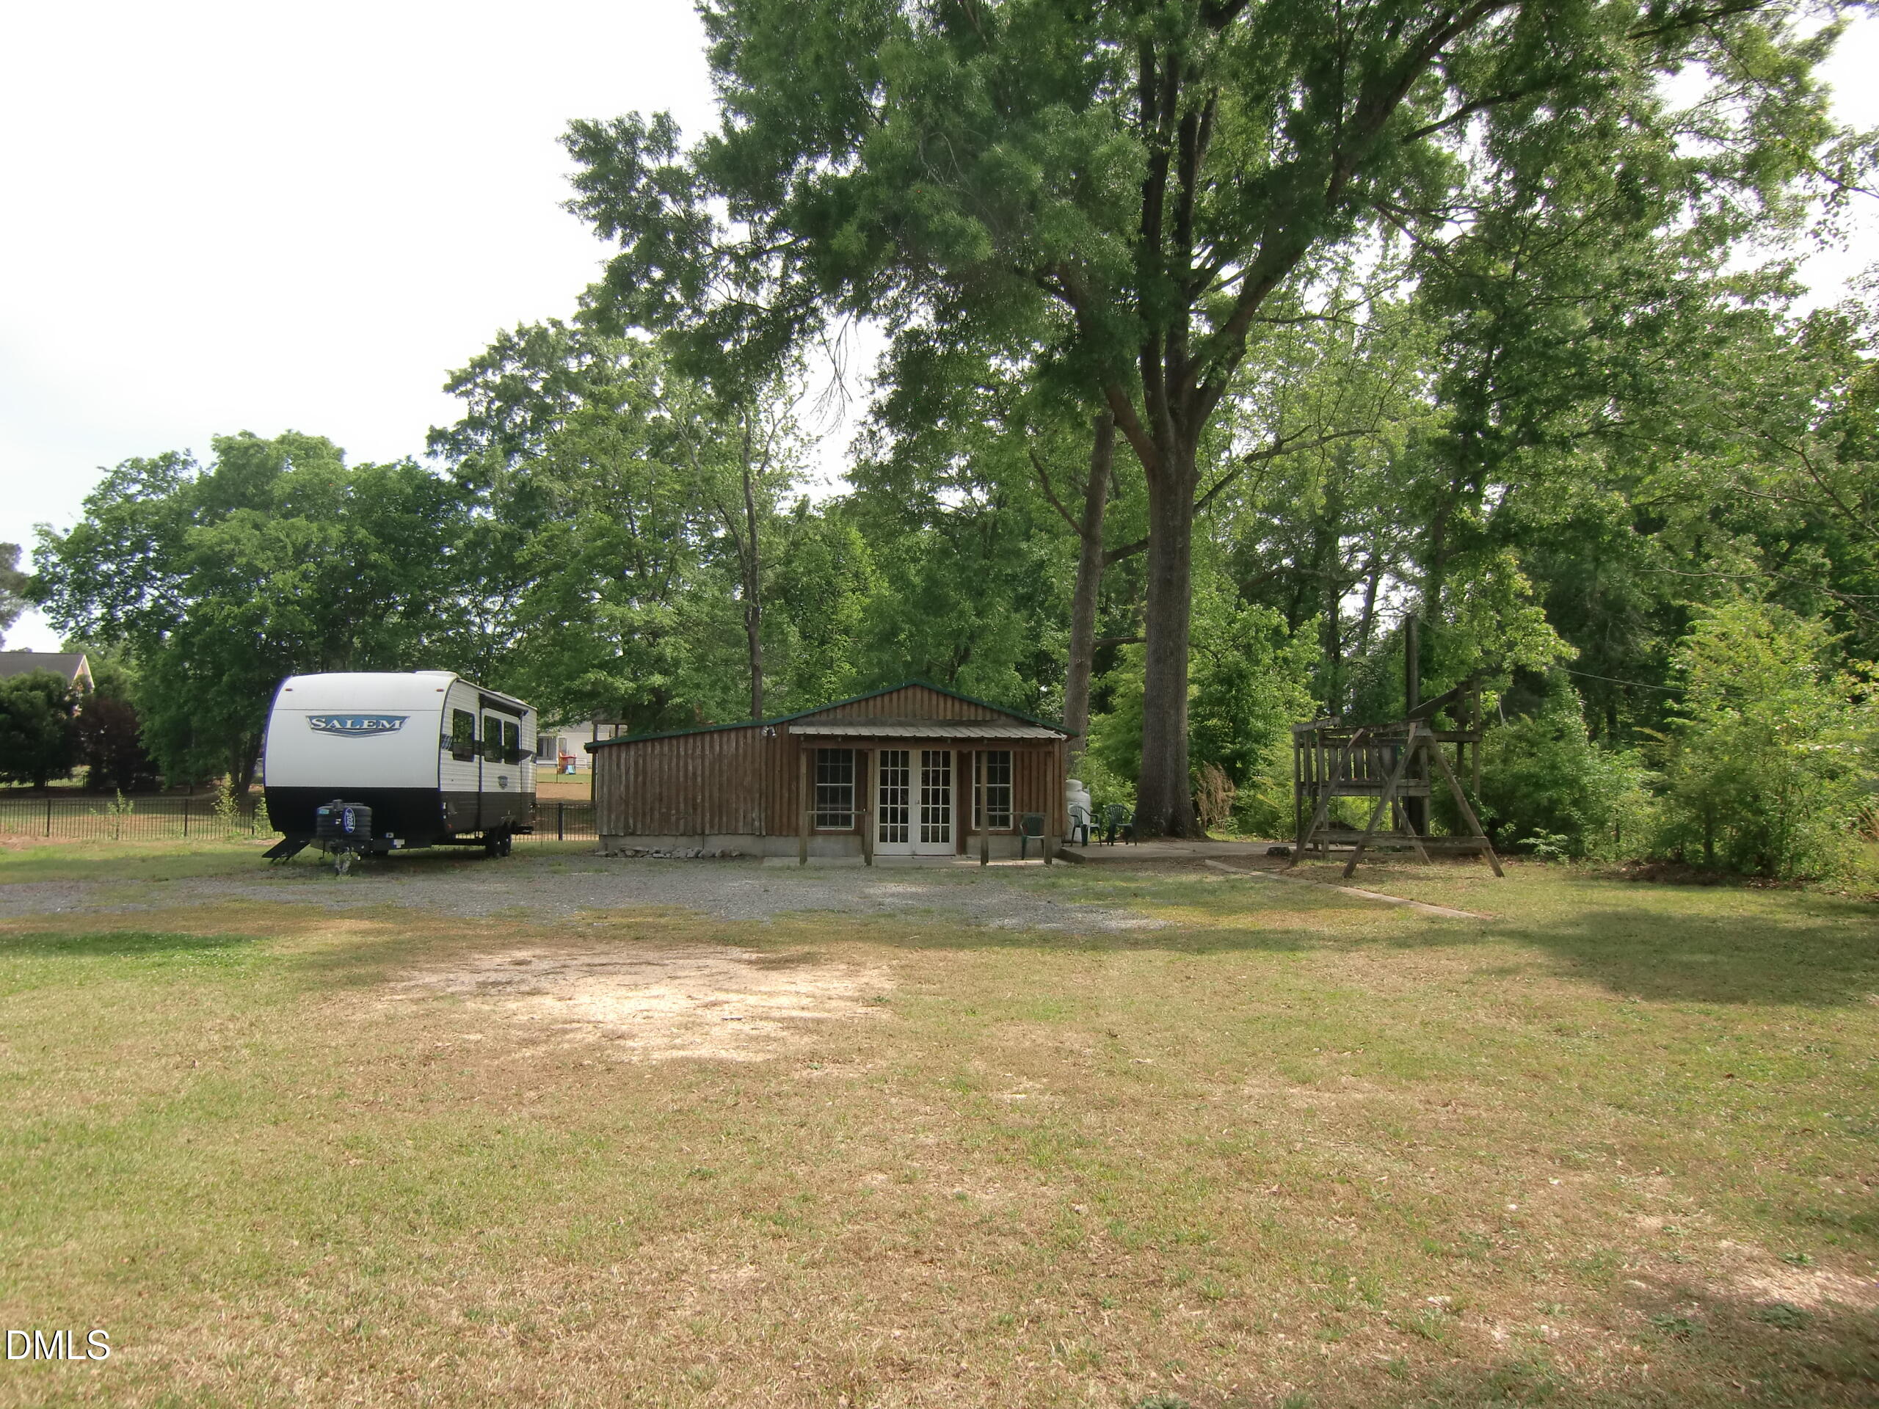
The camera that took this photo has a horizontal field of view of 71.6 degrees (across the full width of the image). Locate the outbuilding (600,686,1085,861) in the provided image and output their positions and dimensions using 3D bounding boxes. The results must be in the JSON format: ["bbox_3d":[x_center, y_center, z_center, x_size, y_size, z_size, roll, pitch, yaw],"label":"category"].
[{"bbox_3d":[-2.348,1.400,27.669,9.500,3.500,8.400,1,-4,-6],"label":"outbuilding"}]

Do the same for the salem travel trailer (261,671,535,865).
[{"bbox_3d":[-8.998,1.147,22.575,2.550,3.150,8.600,1,-4,-7],"label":"salem travel trailer"}]

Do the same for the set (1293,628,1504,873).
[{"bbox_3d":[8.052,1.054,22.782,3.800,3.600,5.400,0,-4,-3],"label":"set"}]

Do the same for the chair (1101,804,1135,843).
[{"bbox_3d":[3.707,2.495,26.842,0.580,0.860,0.580,1,-4,-14],"label":"chair"}]

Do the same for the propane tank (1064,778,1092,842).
[{"bbox_3d":[2.929,2.325,28.207,0.760,1.350,0.760,0,-4,0],"label":"propane tank"}]

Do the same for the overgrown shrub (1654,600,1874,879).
[{"bbox_3d":[13.404,0.516,21.215,3.600,4.600,3.400,0,-4,0],"label":"overgrown shrub"}]

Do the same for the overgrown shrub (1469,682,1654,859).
[{"bbox_3d":[12.702,1.321,26.372,3.800,3.600,3.400,0,-4,0],"label":"overgrown shrub"}]

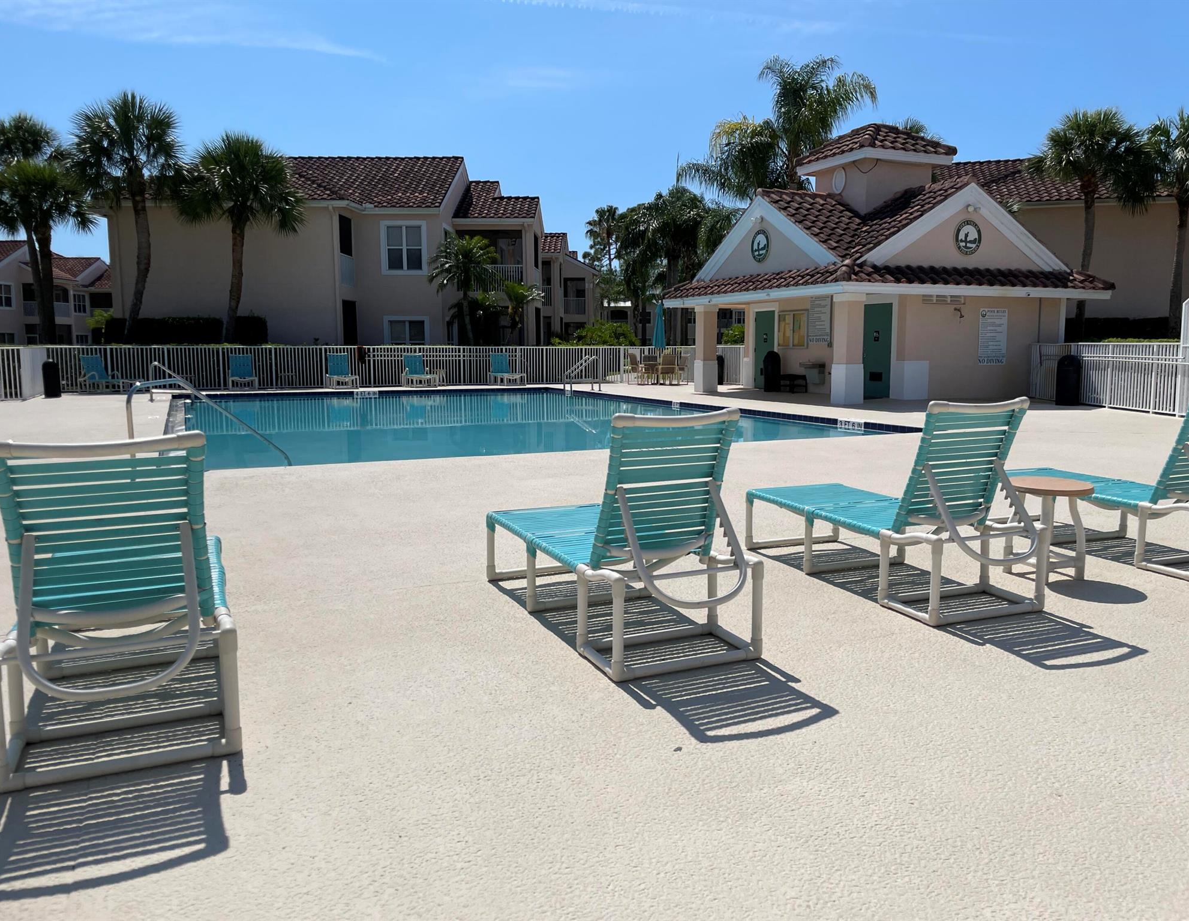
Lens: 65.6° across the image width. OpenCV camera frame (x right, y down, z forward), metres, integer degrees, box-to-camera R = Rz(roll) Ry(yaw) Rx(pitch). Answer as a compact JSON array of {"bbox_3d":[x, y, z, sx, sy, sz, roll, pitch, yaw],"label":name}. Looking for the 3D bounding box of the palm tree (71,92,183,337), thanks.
[{"bbox_3d":[-13.807,-6.521,27.704,3.295,8.646,3.295,0,7,0],"label":"palm tree"}]

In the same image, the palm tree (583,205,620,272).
[{"bbox_3d":[0.562,-13.539,70.876,2.926,11.901,2.926,0,7,0],"label":"palm tree"}]

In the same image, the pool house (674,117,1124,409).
[{"bbox_3d":[6.739,-4.806,22.353,7.428,6.396,7.259,-3,8,-23],"label":"pool house"}]

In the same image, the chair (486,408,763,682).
[{"bbox_3d":[0.053,0.217,4.056,0.625,0.955,1.630,-3,8,-23],"label":"chair"}]

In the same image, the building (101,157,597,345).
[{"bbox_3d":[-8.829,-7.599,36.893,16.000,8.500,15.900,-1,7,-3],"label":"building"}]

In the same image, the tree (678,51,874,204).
[{"bbox_3d":[6.105,-7.965,30.759,6.420,10.615,6.420,0,7,0],"label":"tree"}]

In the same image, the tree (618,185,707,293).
[{"bbox_3d":[3.324,-8.686,44.271,4.572,8.760,4.572,0,7,0],"label":"tree"}]

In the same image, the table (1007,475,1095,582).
[{"bbox_3d":[2.334,0.359,4.769,0.467,0.482,0.467,0,7,0],"label":"table"}]

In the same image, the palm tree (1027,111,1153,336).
[{"bbox_3d":[13.289,-5.662,25.001,3.336,7.398,3.336,0,7,0],"label":"palm tree"}]

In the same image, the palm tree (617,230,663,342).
[{"bbox_3d":[2.096,-7.464,43.414,2.572,6.553,2.572,0,7,0],"label":"palm tree"}]

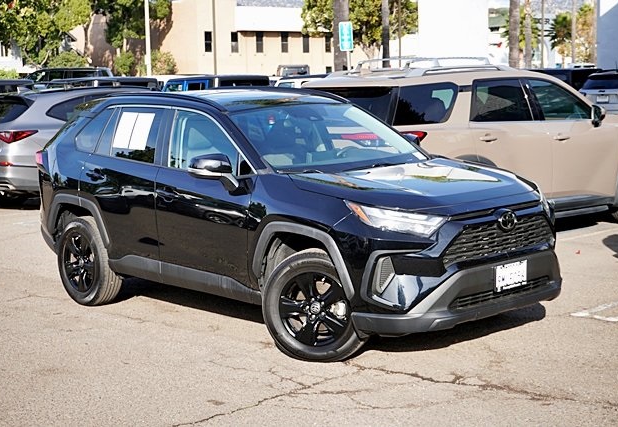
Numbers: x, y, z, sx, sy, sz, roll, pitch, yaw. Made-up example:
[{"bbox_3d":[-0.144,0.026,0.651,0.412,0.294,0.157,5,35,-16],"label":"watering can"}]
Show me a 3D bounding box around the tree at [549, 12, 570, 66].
[{"bbox_3d":[16.768,-10.468,72.355,2.000,5.800,2.000,-1,7,0],"label":"tree"}]

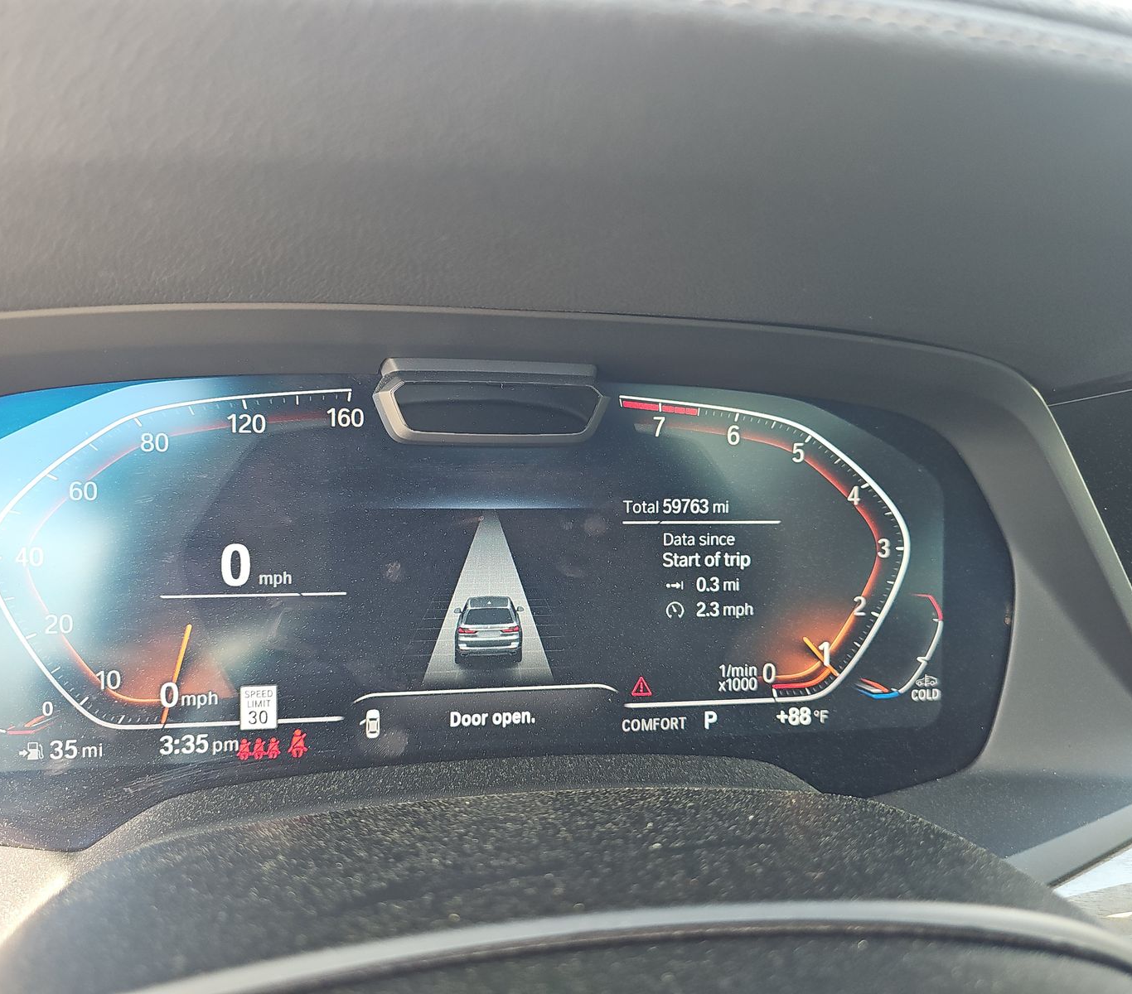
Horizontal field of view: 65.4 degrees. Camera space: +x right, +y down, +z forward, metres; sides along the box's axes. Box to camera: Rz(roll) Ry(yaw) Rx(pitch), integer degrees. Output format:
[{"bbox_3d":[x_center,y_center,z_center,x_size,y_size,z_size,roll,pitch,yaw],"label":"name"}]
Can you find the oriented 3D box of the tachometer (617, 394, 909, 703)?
[{"bbox_3d":[0.062,0.017,0.275,0.096,0.095,0.010,0,1,-10],"label":"tachometer"}]

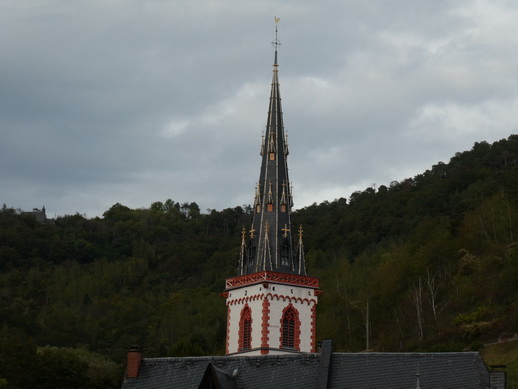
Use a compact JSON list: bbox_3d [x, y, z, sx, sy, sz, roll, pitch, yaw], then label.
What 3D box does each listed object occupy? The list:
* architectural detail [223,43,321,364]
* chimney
[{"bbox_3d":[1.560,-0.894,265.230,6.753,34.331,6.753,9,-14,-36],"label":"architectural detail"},{"bbox_3d":[-5.039,6.805,104.658,0.421,1.310,0.485,-2,-12,17],"label":"chimney"}]

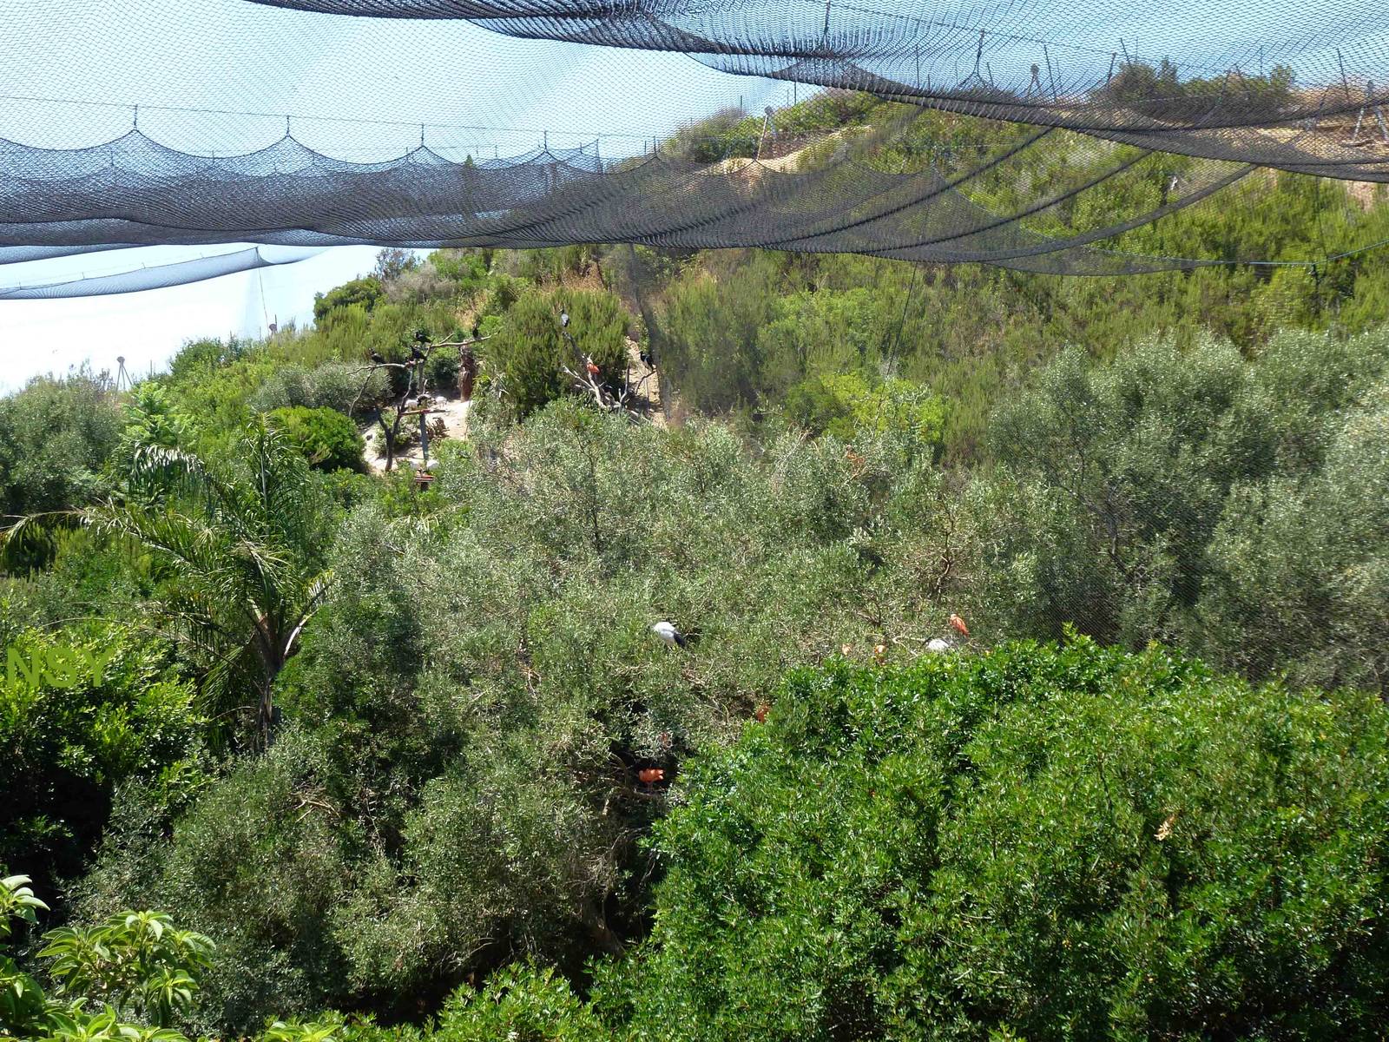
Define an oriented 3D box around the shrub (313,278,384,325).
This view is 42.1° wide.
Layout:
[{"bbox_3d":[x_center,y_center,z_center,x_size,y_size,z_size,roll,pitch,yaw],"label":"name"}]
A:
[{"bbox_3d":[-10.544,-6.627,55.000,2.200,1.600,2.000,0,4,0],"label":"shrub"}]

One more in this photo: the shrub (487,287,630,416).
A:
[{"bbox_3d":[-3.319,-4.032,44.000,3.400,3.200,3.000,0,4,0],"label":"shrub"}]

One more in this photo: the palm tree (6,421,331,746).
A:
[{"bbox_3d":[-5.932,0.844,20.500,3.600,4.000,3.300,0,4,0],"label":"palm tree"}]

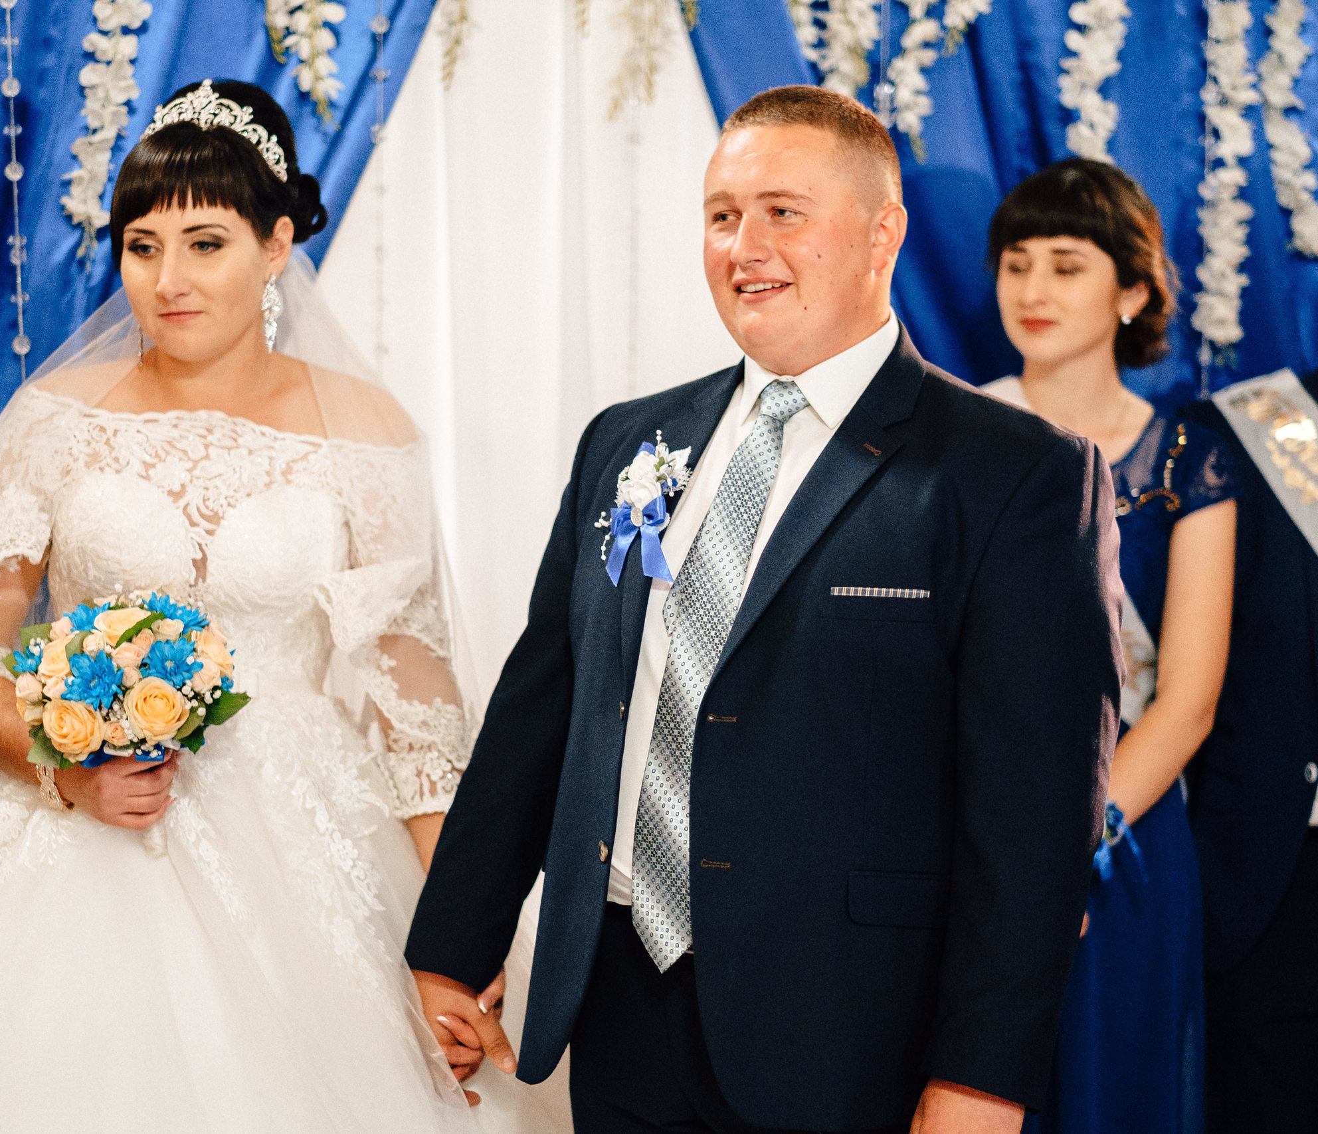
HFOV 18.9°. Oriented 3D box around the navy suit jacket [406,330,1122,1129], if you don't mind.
[{"bbox_3d":[0.090,0.138,3.810,0.720,0.730,0.420,2,5,34],"label":"navy suit jacket"}]

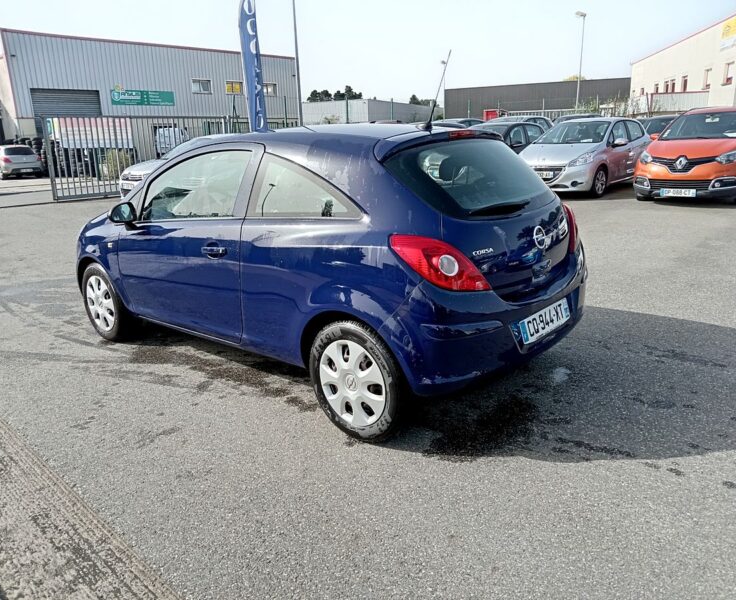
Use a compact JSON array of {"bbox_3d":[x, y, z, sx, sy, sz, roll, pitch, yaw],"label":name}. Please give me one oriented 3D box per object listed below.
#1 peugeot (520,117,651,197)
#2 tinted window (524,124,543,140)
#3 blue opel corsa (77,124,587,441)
[{"bbox_3d":[4.518,-2.999,11.937,1.760,1.460,3.960,12,22,41],"label":"peugeot"},{"bbox_3d":[4.020,-3.980,13.850,0.820,0.420,0.120,-18,22,-41],"label":"tinted window"},{"bbox_3d":[-0.603,-0.421,4.047,3.990,1.480,1.750,11,21,39],"label":"blue opel corsa"}]

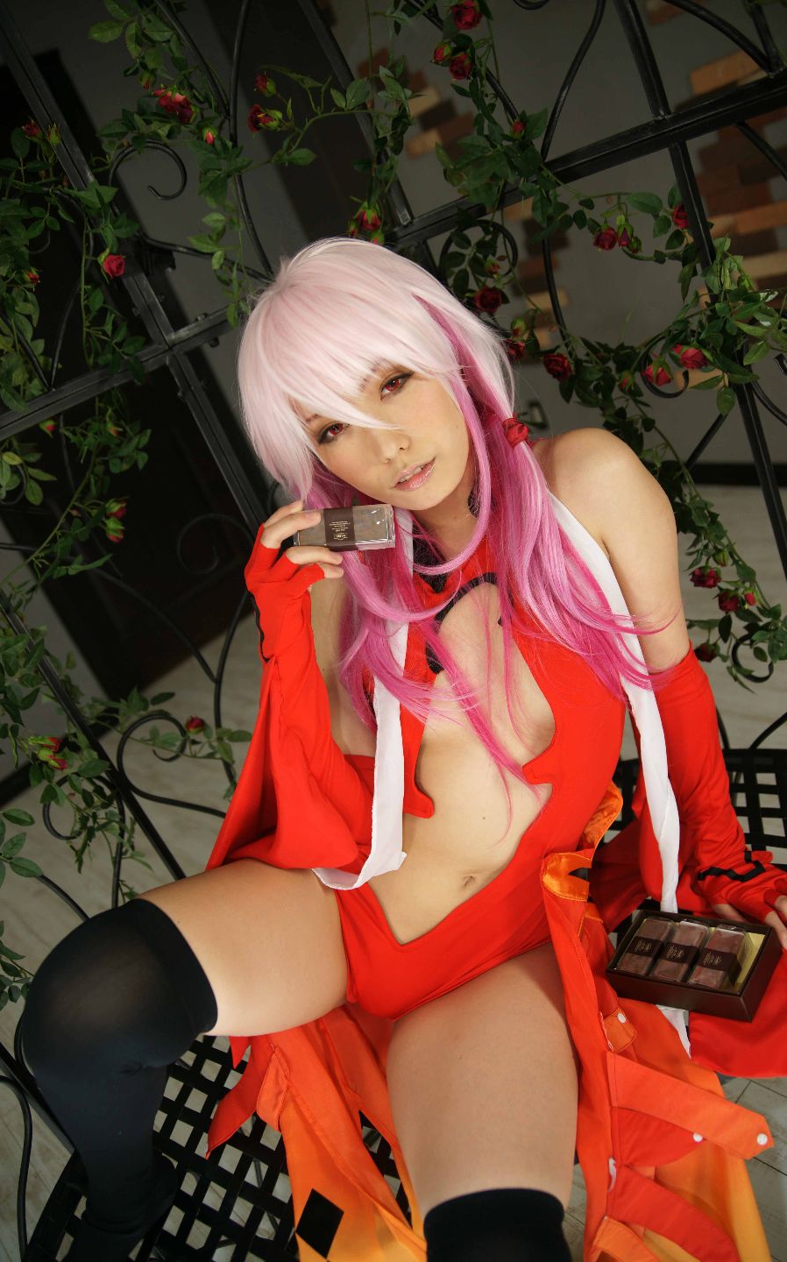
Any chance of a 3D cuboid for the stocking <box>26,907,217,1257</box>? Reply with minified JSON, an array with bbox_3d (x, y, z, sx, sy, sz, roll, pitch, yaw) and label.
[{"bbox_3d":[-0.243,0.448,0.900,0.170,0.490,0.250,11,35,12],"label":"stocking"}]

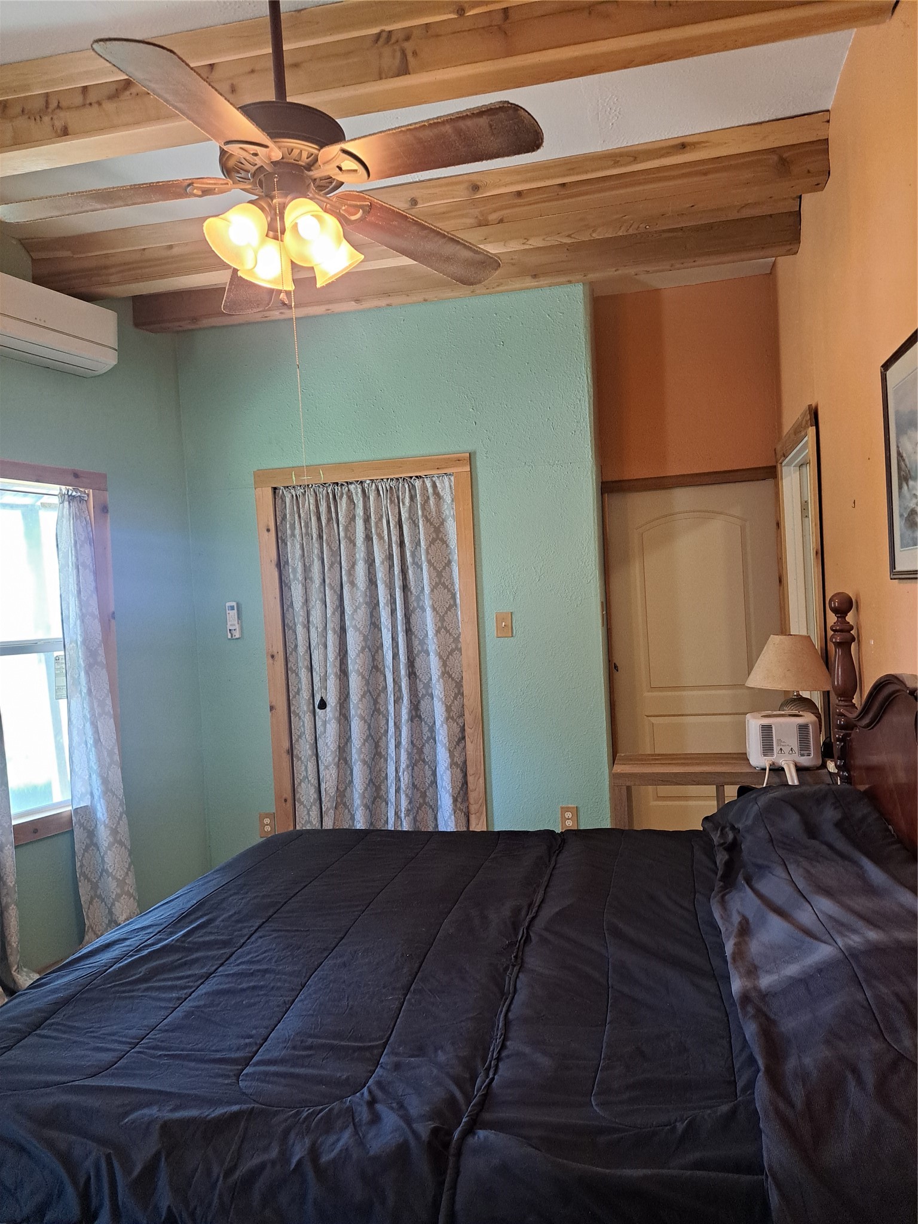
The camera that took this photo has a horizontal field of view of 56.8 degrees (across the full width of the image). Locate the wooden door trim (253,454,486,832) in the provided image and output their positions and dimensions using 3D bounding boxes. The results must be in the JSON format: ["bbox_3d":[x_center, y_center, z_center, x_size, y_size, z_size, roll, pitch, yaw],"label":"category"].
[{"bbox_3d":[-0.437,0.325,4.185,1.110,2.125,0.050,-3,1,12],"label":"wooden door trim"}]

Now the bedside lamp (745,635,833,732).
[{"bbox_3d":[1.199,0.302,3.037,0.288,0.437,0.288,-3,1,12],"label":"bedside lamp"}]

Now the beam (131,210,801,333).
[{"bbox_3d":[-0.056,-1.549,3.910,3.071,0.140,0.110,-3,1,10],"label":"beam"}]

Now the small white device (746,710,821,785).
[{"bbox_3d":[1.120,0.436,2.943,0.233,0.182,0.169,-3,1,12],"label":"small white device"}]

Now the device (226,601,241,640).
[{"bbox_3d":[-1.140,0.044,4.301,0.060,0.185,0.030,-3,1,12],"label":"device"}]

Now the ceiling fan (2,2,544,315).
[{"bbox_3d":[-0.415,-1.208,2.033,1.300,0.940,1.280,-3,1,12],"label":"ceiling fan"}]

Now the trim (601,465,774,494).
[{"bbox_3d":[1.214,-0.702,4.518,0.893,0.072,0.030,-3,1,12],"label":"trim"}]

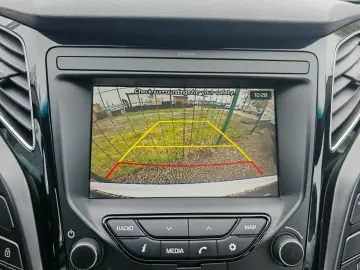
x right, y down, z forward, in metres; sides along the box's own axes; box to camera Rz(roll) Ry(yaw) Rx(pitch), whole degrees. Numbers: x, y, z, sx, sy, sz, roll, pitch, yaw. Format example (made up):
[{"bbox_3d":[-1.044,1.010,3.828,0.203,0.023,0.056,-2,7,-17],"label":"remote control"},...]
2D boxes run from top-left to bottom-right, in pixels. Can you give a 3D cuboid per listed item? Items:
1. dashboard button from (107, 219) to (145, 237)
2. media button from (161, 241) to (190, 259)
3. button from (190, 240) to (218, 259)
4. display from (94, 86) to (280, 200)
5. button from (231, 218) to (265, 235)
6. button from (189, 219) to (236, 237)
[{"bbox_3d":[-0.041,0.071,0.208,0.029,0.012,0.006,0,-10,-3],"label":"dashboard button"},{"bbox_3d":[-0.004,0.086,0.205,0.021,0.013,0.006,0,-10,-3],"label":"media button"},{"bbox_3d":[0.017,0.086,0.205,0.021,0.013,0.006,0,-10,-3],"label":"button"},{"bbox_3d":[0.005,0.006,0.227,0.155,0.092,0.010,0,-6,-3],"label":"display"},{"bbox_3d":[0.053,0.071,0.209,0.028,0.012,0.006,0,-10,-3],"label":"button"},{"bbox_3d":[0.025,0.071,0.209,0.037,0.013,0.006,0,-10,-3],"label":"button"}]

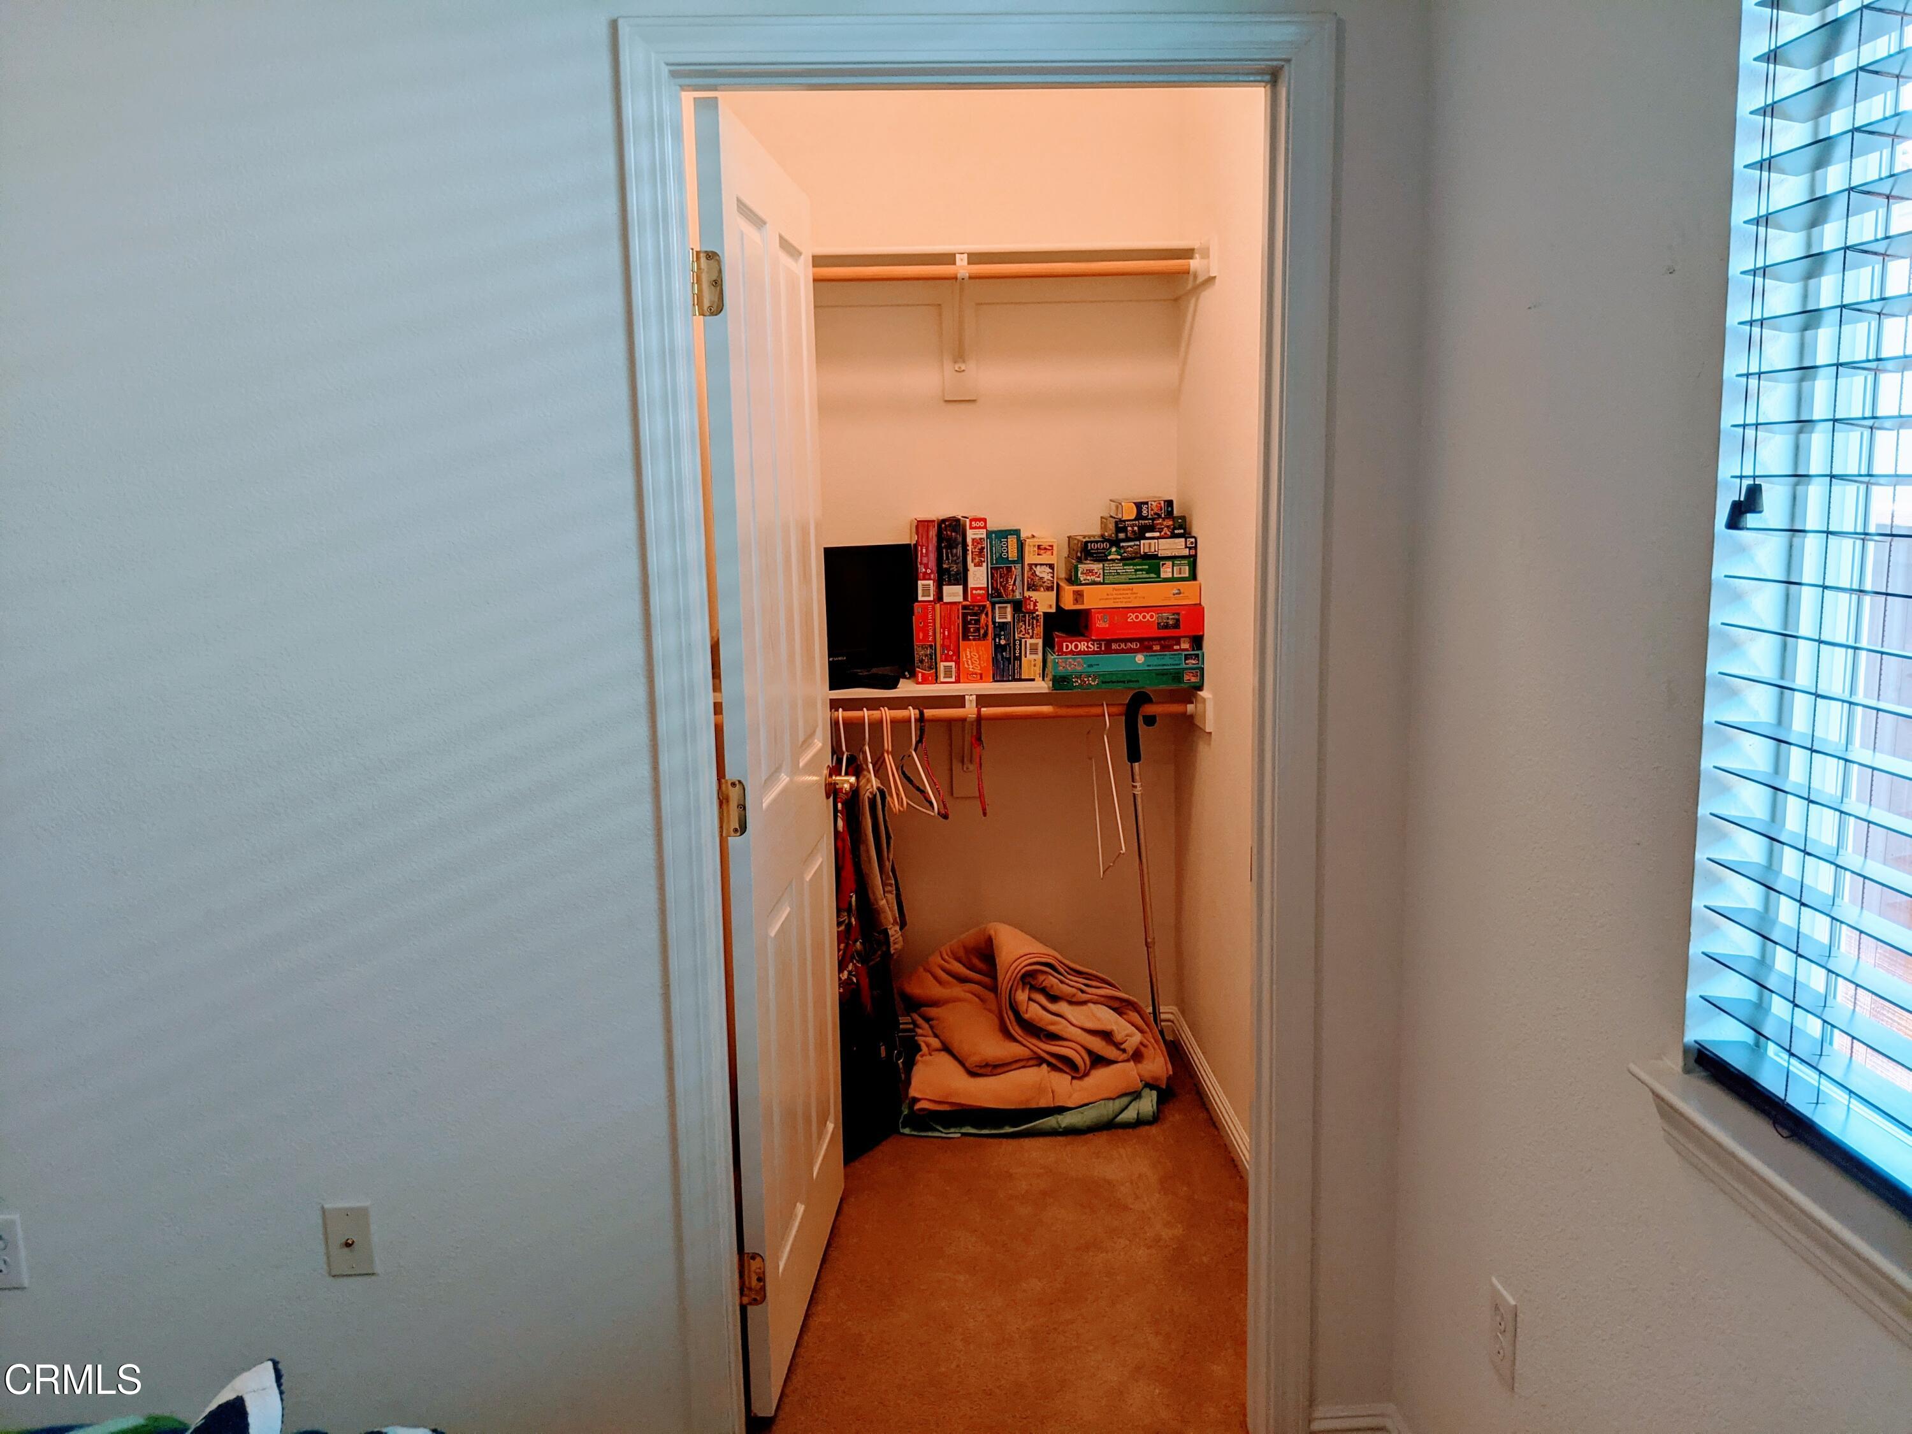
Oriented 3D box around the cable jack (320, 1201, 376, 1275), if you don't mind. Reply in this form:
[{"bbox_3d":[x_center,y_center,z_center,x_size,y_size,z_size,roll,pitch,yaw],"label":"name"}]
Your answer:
[{"bbox_3d":[-0.898,0.775,2.210,0.070,0.115,0.013,-1,9,-2],"label":"cable jack"}]

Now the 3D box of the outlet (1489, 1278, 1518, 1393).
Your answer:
[{"bbox_3d":[0.681,0.769,1.859,0.008,0.115,0.070,-1,9,-2],"label":"outlet"}]

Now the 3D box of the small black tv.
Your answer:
[{"bbox_3d":[-0.303,-0.242,3.603,0.430,0.337,0.165,-6,10,-27],"label":"small black tv"}]

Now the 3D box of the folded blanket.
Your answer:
[{"bbox_3d":[0.185,0.696,3.674,0.635,0.385,0.410,-1,9,-2],"label":"folded blanket"}]

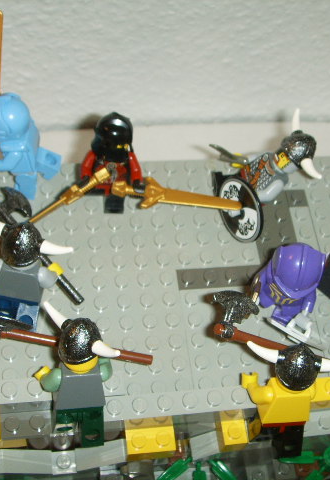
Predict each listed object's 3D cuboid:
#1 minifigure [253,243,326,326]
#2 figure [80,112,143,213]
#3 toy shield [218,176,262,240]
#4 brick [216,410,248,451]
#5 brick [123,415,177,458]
[{"bbox_3d":[0.040,0.016,0.241,0.023,0.042,0.018,14,59,-1],"label":"minifigure"},{"bbox_3d":[-0.019,-0.027,0.255,0.022,0.043,0.017,-3,61,-11],"label":"figure"},{"bbox_3d":[0.026,-0.010,0.257,0.006,0.023,0.023,-23,66,-25],"label":"toy shield"},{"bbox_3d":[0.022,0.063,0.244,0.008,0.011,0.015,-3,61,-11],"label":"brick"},{"bbox_3d":[-0.006,0.064,0.239,0.016,0.011,0.015,-3,61,-11],"label":"brick"}]

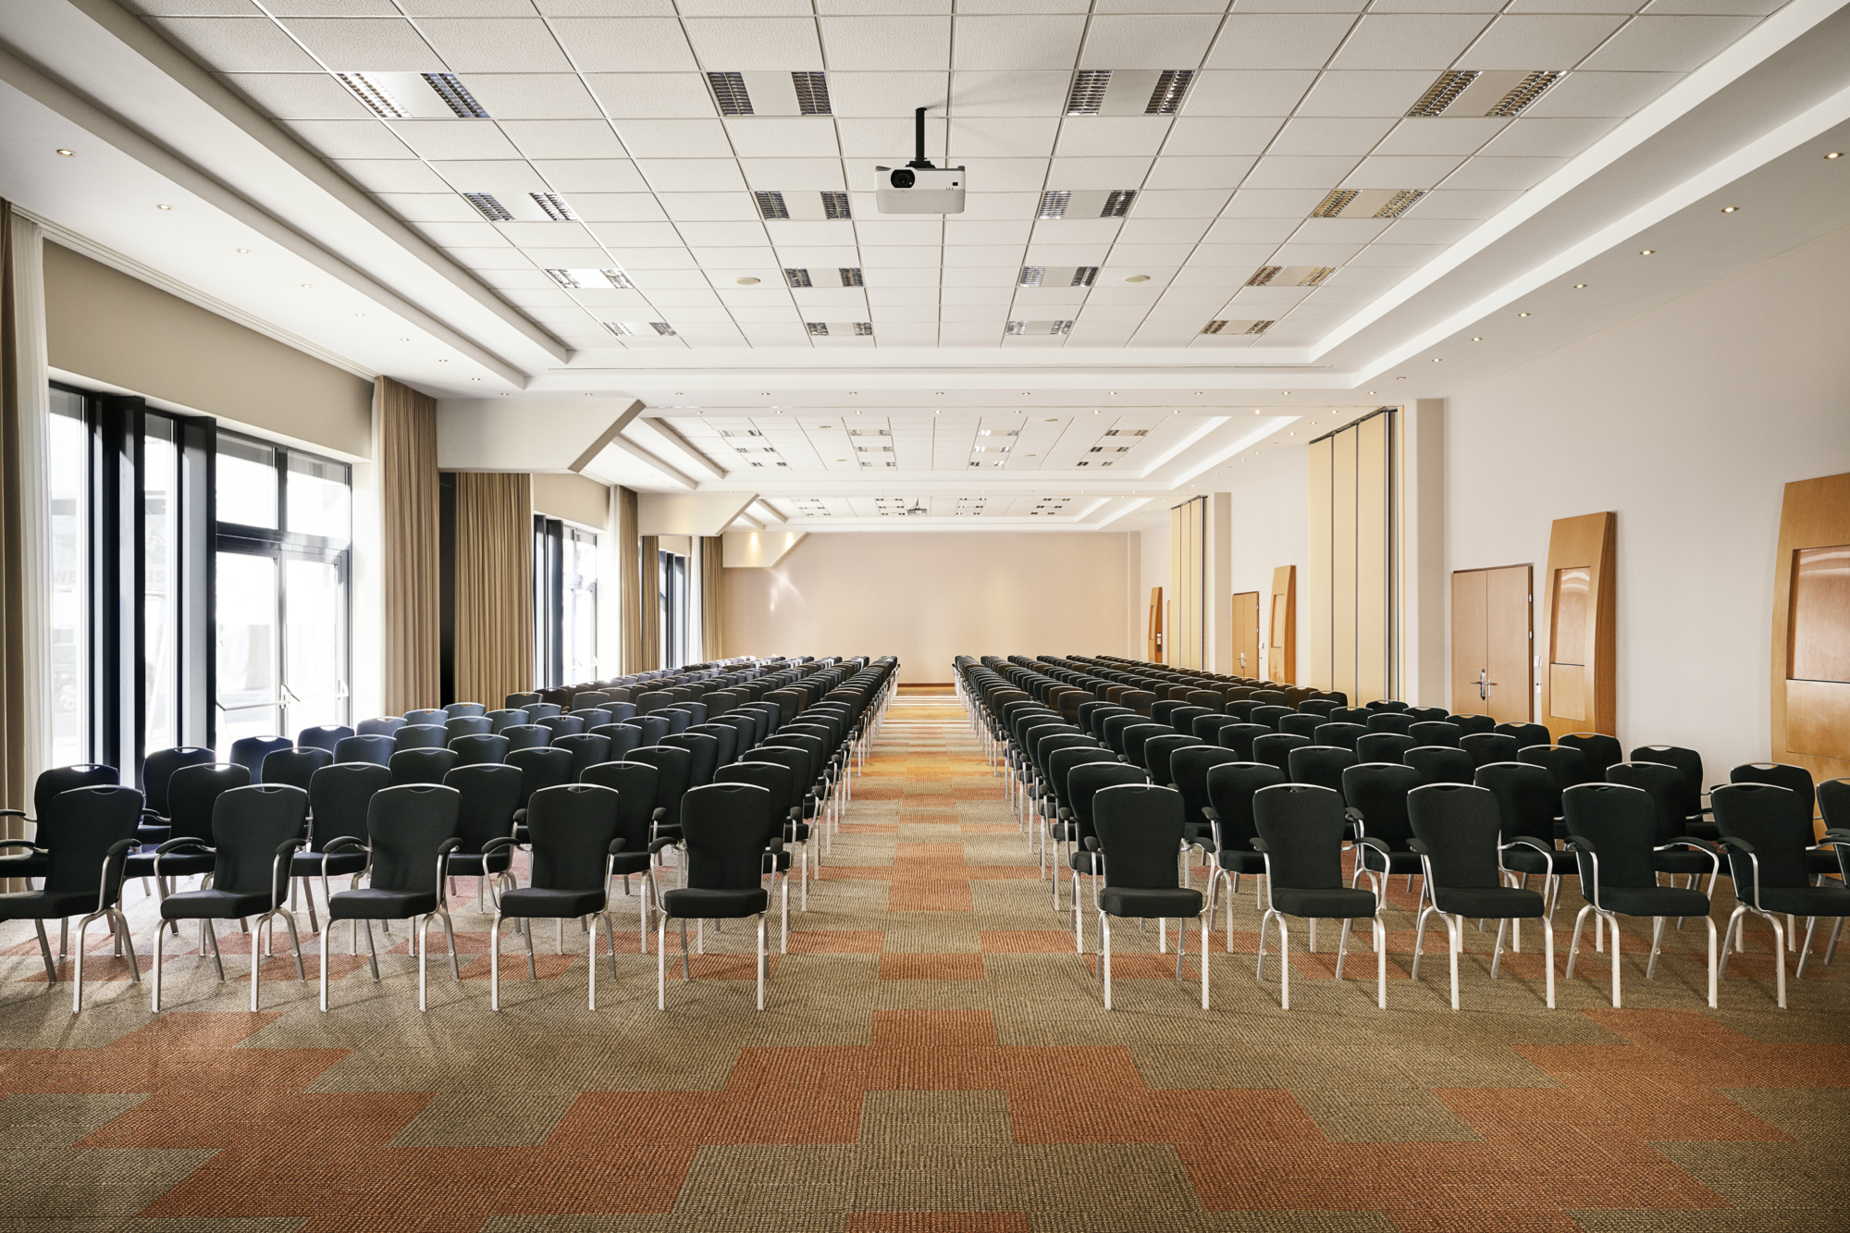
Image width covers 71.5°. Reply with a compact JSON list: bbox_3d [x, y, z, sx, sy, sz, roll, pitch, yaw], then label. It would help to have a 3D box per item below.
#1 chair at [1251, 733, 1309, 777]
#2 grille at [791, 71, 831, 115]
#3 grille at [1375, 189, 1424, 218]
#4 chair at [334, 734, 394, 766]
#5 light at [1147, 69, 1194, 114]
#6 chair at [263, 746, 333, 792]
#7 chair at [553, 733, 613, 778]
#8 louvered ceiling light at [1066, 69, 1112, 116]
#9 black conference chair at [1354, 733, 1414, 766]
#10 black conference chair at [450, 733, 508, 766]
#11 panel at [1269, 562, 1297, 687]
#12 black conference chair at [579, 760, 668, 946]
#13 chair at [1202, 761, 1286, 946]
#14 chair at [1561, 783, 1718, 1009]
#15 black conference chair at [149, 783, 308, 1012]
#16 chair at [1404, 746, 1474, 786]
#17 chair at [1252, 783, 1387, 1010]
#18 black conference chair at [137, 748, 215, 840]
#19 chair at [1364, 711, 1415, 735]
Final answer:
[{"bbox_3d":[2.512,1.271,8.803,0.580,0.925,0.570,0,0,0],"label":"chair"},{"bbox_3d":[-0.603,-2.818,6.933,0.168,0.050,0.560,0,0,0],"label":"grille"},{"bbox_3d":[3.105,-2.711,8.418,0.170,0.050,0.542,0,0,0],"label":"grille"},{"bbox_3d":[-3.911,1.277,8.673,0.575,0.923,0.570,0,-1,0],"label":"chair"},{"bbox_3d":[1.316,-2.827,6.931,0.168,0.050,0.560,0,0,0],"label":"light"},{"bbox_3d":[-3.921,1.268,7.735,0.575,0.923,0.570,0,-1,0],"label":"chair"},{"bbox_3d":[-2.401,1.277,8.671,0.575,0.923,0.570,0,-1,0],"label":"chair"},{"bbox_3d":[0.853,-2.735,6.660,0.170,0.060,0.570,0,0,0],"label":"louvered ceiling light"},{"bbox_3d":[3.198,1.257,8.649,0.580,0.913,0.585,0,0,0],"label":"black conference chair"},{"bbox_3d":[-3.098,1.277,8.672,0.575,0.923,0.570,0,-1,0],"label":"black conference chair"},{"bbox_3d":[5.800,0.528,20.816,0.170,2.640,0.970,0,-1,0],"label":"panel"},{"bbox_3d":[-1.665,1.259,6.761,0.575,0.923,0.570,0,-1,0],"label":"black conference chair"},{"bbox_3d":[1.744,1.227,6.672,0.580,0.905,0.570,0,-1,0],"label":"chair"},{"bbox_3d":[3.224,1.243,5.862,0.580,0.925,0.570,0,0,0],"label":"chair"},{"bbox_3d":[-3.150,1.272,5.897,0.580,0.925,0.570,0,0,0],"label":"black conference chair"},{"bbox_3d":[3.160,1.234,7.635,0.580,0.905,0.570,0,-1,0],"label":"chair"},{"bbox_3d":[1.743,1.218,5.707,0.580,0.905,0.570,0,-1,-2],"label":"chair"},{"bbox_3d":[-4.540,1.249,7.643,0.580,0.905,0.570,0,-1,0],"label":"black conference chair"},{"bbox_3d":[3.934,1.267,10.553,0.580,0.913,0.585,0,0,0],"label":"chair"}]

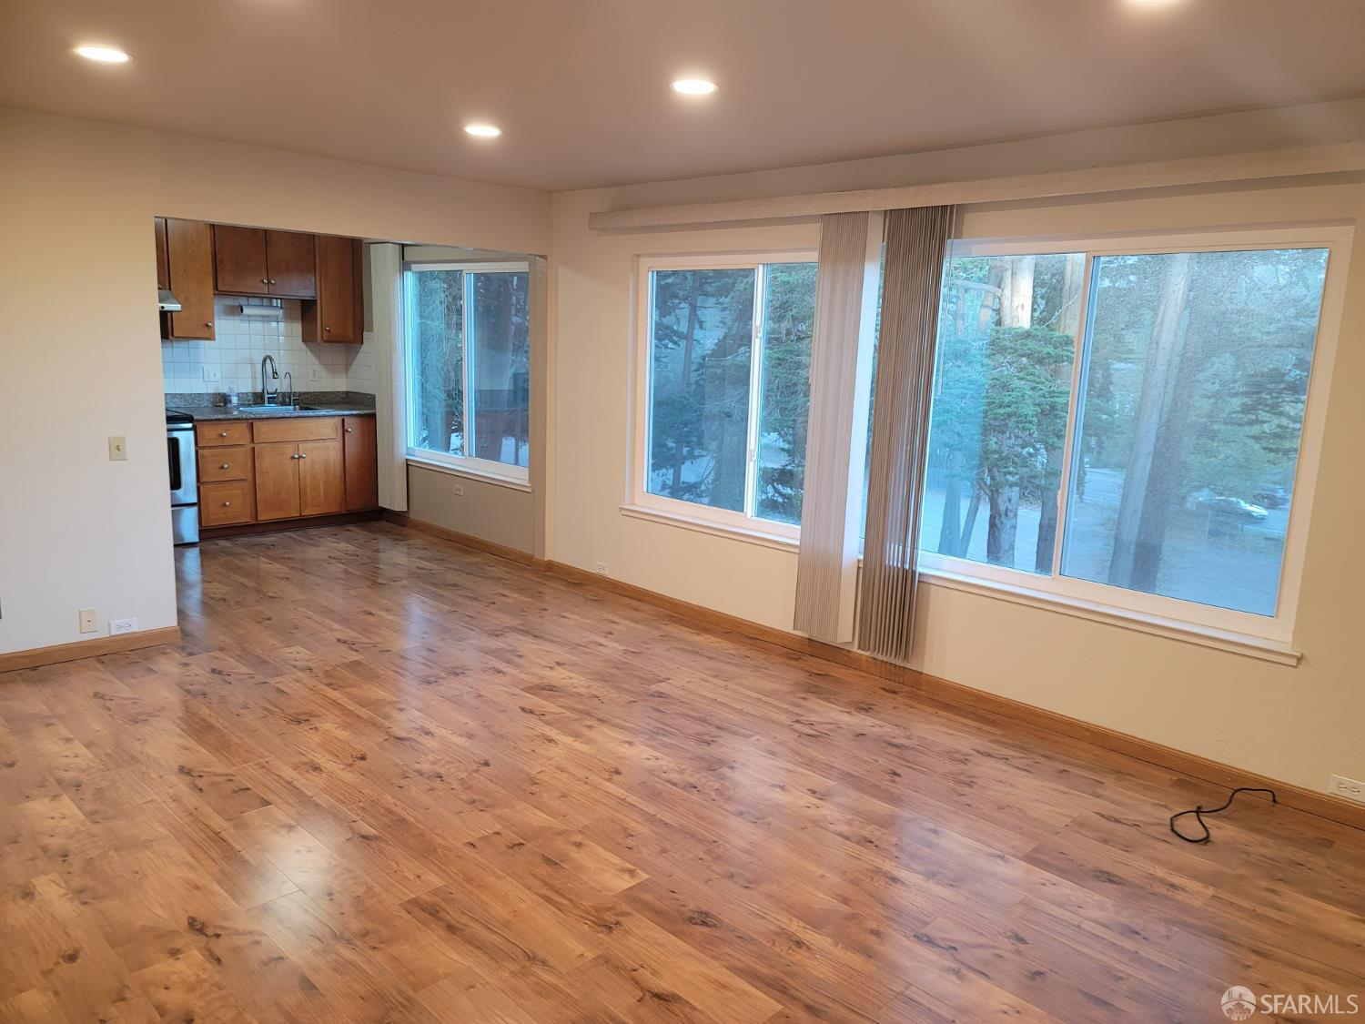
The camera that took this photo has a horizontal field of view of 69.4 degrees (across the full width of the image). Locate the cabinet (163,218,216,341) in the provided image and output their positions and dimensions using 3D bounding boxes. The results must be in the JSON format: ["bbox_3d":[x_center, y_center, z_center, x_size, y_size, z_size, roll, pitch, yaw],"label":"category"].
[{"bbox_3d":[-3.636,-1.708,7.181,0.320,0.910,0.310,12,14,43],"label":"cabinet"}]

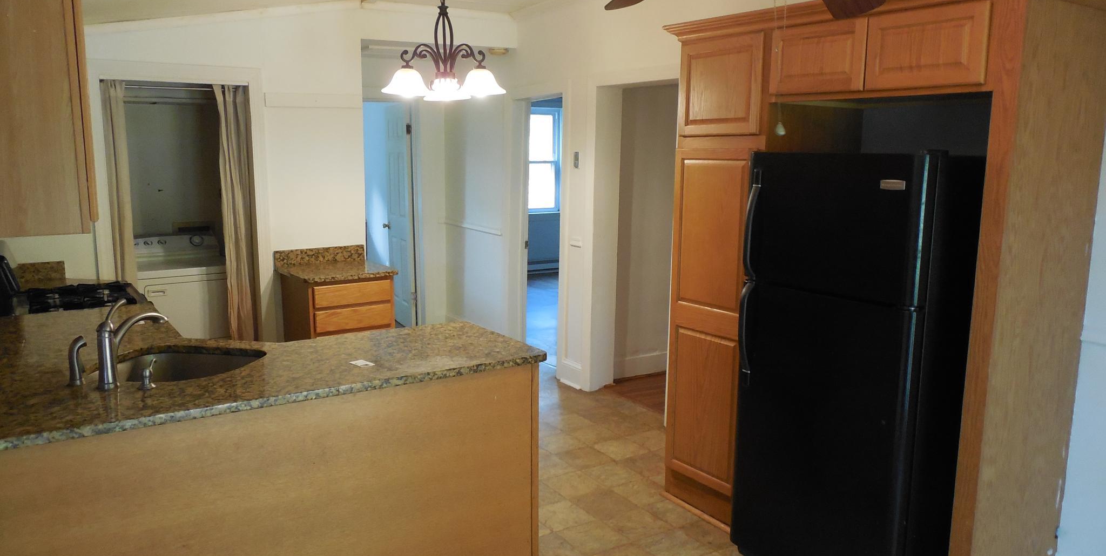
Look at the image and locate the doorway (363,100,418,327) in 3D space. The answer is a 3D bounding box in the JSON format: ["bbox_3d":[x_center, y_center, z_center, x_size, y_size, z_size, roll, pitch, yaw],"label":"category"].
[{"bbox_3d":[-1.564,-0.518,6.963,0.700,2.030,0.140,-6,11,-32],"label":"doorway"}]

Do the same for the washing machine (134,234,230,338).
[{"bbox_3d":[-2.449,0.274,5.170,0.690,1.050,0.690,-6,11,-32],"label":"washing machine"}]

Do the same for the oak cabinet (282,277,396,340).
[{"bbox_3d":[-1.352,0.395,5.076,0.535,0.860,0.530,-6,11,-32],"label":"oak cabinet"}]

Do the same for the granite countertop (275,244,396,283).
[{"bbox_3d":[-1.356,-0.097,4.981,0.600,0.130,0.550,-6,11,-32],"label":"granite countertop"}]

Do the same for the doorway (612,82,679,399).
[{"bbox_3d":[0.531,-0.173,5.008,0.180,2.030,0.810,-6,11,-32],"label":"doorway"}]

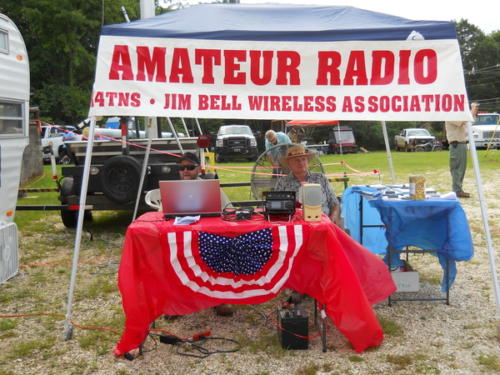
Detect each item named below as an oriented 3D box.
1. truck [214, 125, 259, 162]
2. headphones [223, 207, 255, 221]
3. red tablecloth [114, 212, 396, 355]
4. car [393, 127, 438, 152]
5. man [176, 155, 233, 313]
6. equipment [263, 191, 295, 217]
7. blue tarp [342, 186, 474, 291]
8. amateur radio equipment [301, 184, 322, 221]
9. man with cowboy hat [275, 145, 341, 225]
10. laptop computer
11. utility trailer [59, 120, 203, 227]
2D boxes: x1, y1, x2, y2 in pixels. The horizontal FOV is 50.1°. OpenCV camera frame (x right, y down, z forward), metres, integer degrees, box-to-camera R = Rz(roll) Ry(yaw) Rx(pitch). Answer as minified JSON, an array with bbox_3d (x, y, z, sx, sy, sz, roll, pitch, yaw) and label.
[{"bbox_3d":[-0.867,-2.545,29.810,2.030,1.930,5.900,-1,7,-5],"label":"truck"},{"bbox_3d":[-0.075,0.159,3.492,0.200,0.070,0.170,0,7,0],"label":"headphones"},{"bbox_3d":[0.060,0.567,3.489,1.640,0.740,0.820,0,7,0],"label":"red tablecloth"},{"bbox_3d":[13.659,-4.010,44.415,2.000,1.900,5.700,0,7,4],"label":"car"},{"bbox_3d":[-0.380,0.287,4.211,0.550,1.140,0.820,0,7,-3],"label":"man"},{"bbox_3d":[0.197,0.105,3.475,0.190,0.160,0.220,0,7,-2],"label":"equipment"},{"bbox_3d":[1.290,0.365,4.573,0.780,0.660,1.300,0,7,0],"label":"blue tarp"},{"bbox_3d":[0.394,0.089,3.413,0.110,0.226,0.125,0,7,0],"label":"amateur radio equipment"},{"bbox_3d":[0.450,0.256,4.258,0.570,1.190,0.800,-1,7,-6],"label":"man with cowboy hat"},{"bbox_3d":[-0.395,0.065,3.591,0.378,0.235,0.330,-1,7,-8],"label":"laptop computer"},{"bbox_3d":[-1.420,-0.243,7.824,1.880,1.360,2.600,0,7,0],"label":"utility trailer"}]

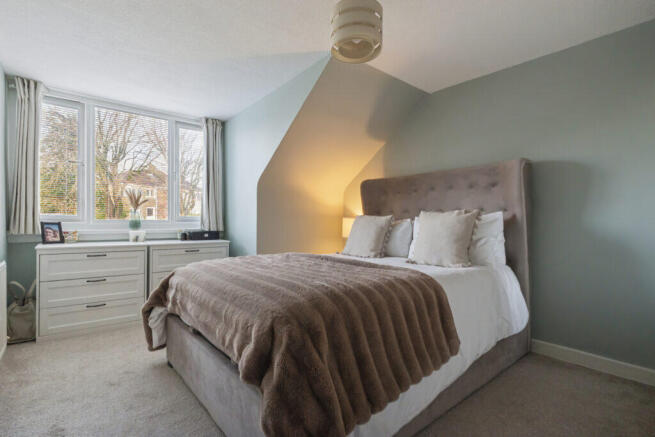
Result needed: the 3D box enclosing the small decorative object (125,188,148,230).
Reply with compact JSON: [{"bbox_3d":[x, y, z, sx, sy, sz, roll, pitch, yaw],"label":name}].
[{"bbox_3d":[-2.139,-0.097,3.269,0.220,0.460,0.180,1,0,-40],"label":"small decorative object"}]

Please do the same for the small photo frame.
[{"bbox_3d":[-2.491,0.141,2.650,0.070,0.192,0.145,1,0,35],"label":"small photo frame"}]

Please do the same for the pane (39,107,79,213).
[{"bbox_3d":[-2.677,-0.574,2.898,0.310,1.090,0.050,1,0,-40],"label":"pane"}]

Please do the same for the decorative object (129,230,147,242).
[{"bbox_3d":[-1.973,0.188,3.020,0.140,0.115,0.110,1,0,-40],"label":"decorative object"}]

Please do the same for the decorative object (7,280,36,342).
[{"bbox_3d":[-2.559,0.763,2.443,0.220,0.480,0.190,1,0,-40],"label":"decorative object"}]

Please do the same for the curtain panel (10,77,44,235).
[{"bbox_3d":[-2.773,-0.568,2.693,0.230,1.420,0.100,1,0,-40],"label":"curtain panel"}]

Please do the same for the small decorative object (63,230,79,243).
[{"bbox_3d":[-2.429,0.184,2.755,0.120,0.106,0.080,1,0,-40],"label":"small decorative object"}]

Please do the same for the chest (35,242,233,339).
[{"bbox_3d":[-1.897,0.630,3.037,1.590,0.772,0.470,1,0,-40],"label":"chest"}]

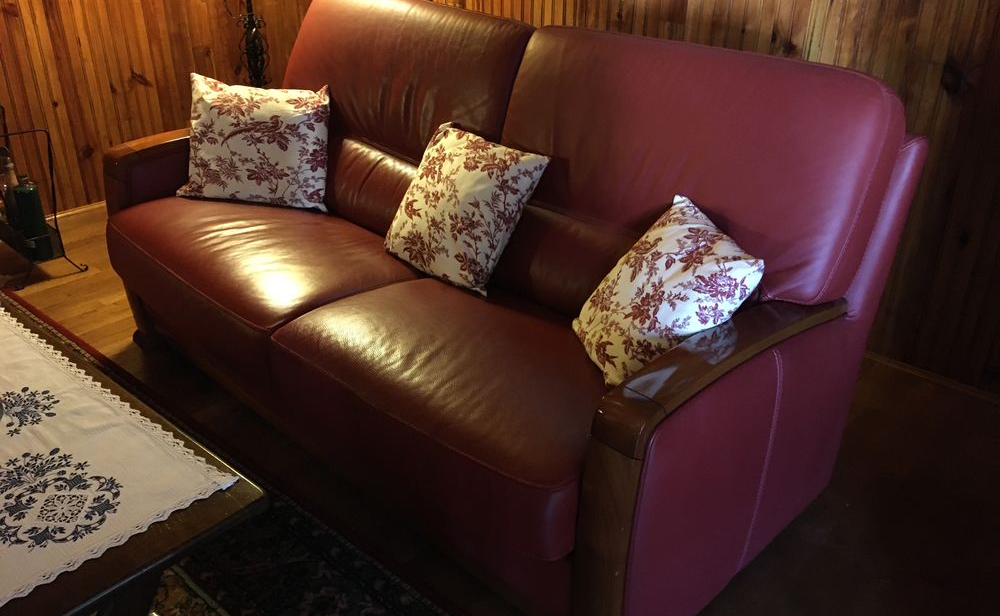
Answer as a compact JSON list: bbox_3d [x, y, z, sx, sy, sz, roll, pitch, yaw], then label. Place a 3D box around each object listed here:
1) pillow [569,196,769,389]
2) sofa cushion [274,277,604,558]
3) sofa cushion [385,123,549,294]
[{"bbox_3d":[0.303,-0.036,1.672,0.375,0.140,0.370,-44,23,10],"label":"pillow"},{"bbox_3d":[-0.012,0.136,1.753,0.853,0.203,0.557,24,35,39],"label":"sofa cushion"},{"bbox_3d":[-0.090,-0.256,2.071,0.370,0.370,0.130,25,0,36],"label":"sofa cushion"}]

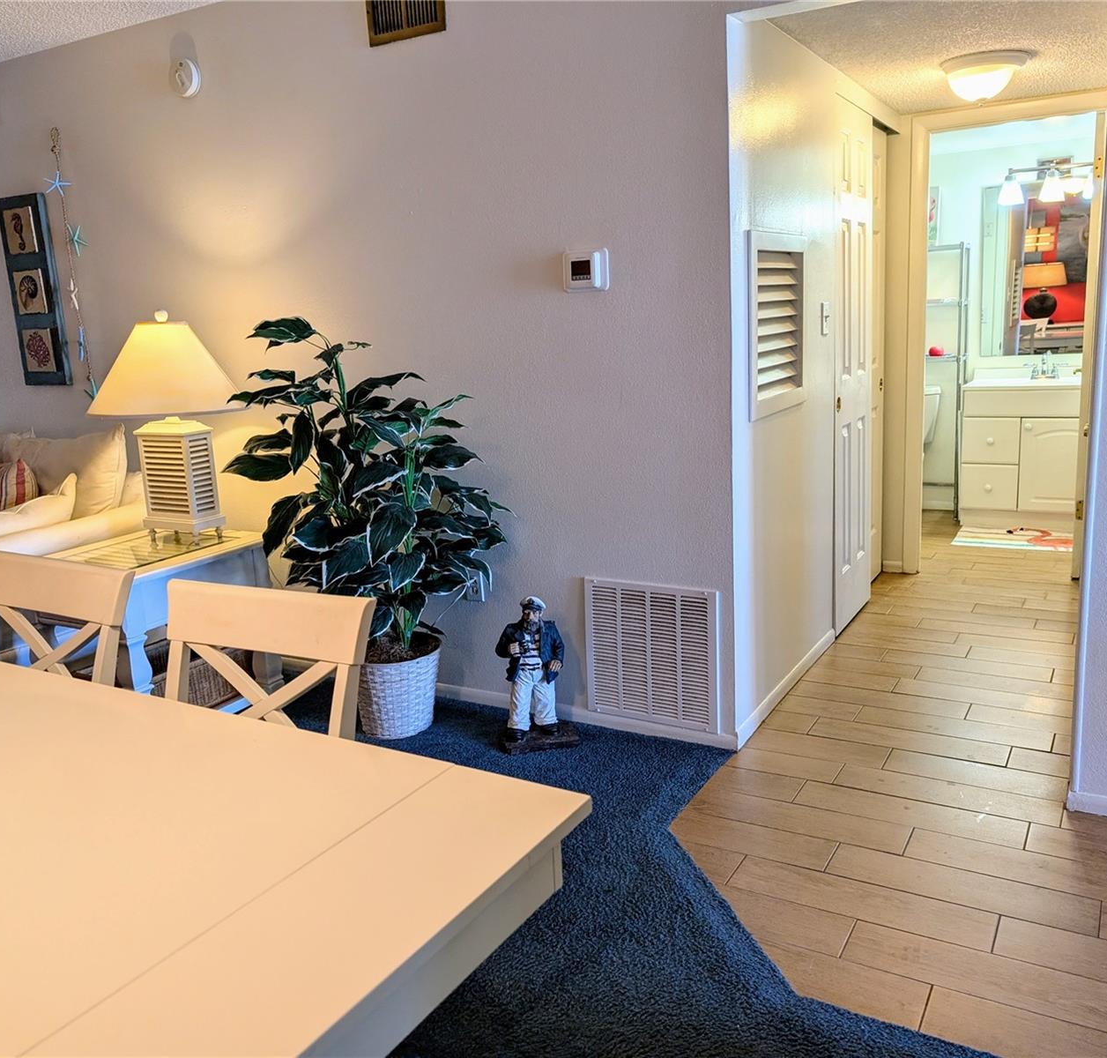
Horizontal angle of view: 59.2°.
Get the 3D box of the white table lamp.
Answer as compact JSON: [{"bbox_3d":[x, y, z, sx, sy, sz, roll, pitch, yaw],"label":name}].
[{"bbox_3d":[-1.422,-0.377,3.630,0.615,0.846,0.494,4,14,30],"label":"white table lamp"}]

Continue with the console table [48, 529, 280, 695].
[{"bbox_3d":[-1.448,0.358,3.634,0.665,0.589,0.685,4,14,30],"label":"console table"}]

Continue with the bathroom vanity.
[{"bbox_3d":[2.845,-0.450,5.718,0.786,0.846,0.464,4,14,30],"label":"bathroom vanity"}]

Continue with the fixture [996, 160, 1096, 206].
[{"bbox_3d":[2.824,-1.970,5.513,0.564,0.242,0.191,4,14,30],"label":"fixture"}]

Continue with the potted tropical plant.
[{"bbox_3d":[-0.633,0.016,3.146,0.887,1.375,0.705,4,14,30],"label":"potted tropical plant"}]

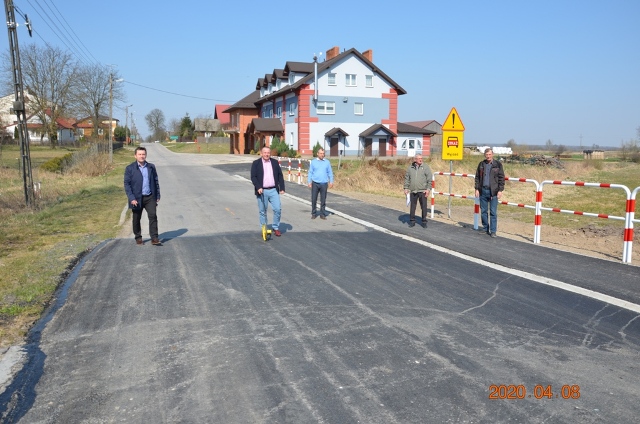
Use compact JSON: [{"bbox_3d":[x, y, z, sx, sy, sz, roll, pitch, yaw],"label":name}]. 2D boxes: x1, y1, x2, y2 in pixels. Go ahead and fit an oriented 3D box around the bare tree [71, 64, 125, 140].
[{"bbox_3d":[-36.311,-17.721,78.171,8.400,12.300,8.200,0,8,0],"label":"bare tree"}]

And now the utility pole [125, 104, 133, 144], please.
[{"bbox_3d":[-40.611,-18.293,101.317,1.400,8.500,0.300,-2,8,-18],"label":"utility pole"}]

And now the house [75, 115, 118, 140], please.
[{"bbox_3d":[-46.816,-17.256,100.743,8.600,6.400,9.500,-2,9,-19],"label":"house"}]

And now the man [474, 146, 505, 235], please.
[{"bbox_3d":[3.475,-0.410,9.820,0.560,1.760,0.380,5,9,25],"label":"man"}]

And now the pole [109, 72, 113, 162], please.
[{"bbox_3d":[-20.496,-9.140,46.930,0.320,8.600,0.300,-2,8,-18],"label":"pole"}]

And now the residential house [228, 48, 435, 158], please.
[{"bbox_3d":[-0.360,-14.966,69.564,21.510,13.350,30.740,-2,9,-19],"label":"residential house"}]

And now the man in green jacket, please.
[{"bbox_3d":[2.234,-0.468,10.862,0.640,1.670,0.420,2,8,12],"label":"man in green jacket"}]

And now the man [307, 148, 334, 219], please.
[{"bbox_3d":[0.013,-0.714,12.000,0.540,1.750,0.340,0,8,-6],"label":"man"}]

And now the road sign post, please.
[{"bbox_3d":[3.369,-1.219,12.160,0.710,2.800,0.100,-2,8,-18],"label":"road sign post"}]

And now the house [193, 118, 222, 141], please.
[{"bbox_3d":[-29.710,-20.945,124.631,7.200,6.300,6.800,-2,9,-19],"label":"house"}]

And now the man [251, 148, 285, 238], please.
[{"bbox_3d":[-1.037,-0.398,9.515,0.660,1.770,0.460,-1,8,-8],"label":"man"}]

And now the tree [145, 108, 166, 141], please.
[{"bbox_3d":[-72.938,-38.601,215.000,9.500,15.500,9.500,-2,9,-19],"label":"tree"}]

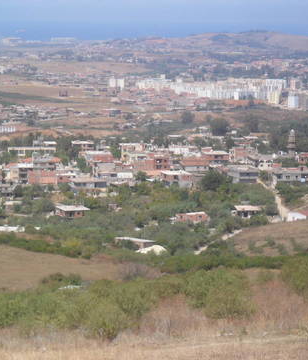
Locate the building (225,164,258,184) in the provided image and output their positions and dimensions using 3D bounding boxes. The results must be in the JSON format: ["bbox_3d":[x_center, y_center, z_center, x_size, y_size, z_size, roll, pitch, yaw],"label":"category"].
[{"bbox_3d":[41.940,-2.512,690.000,11.000,7.600,10.500,-4,8,-30],"label":"building"}]

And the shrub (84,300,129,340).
[{"bbox_3d":[-1.696,5.000,52.000,1.600,1.400,1.500,0,7,0],"label":"shrub"}]

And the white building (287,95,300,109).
[{"bbox_3d":[182.040,-102.438,1900.000,15.000,17.000,14.000,3,7,25],"label":"white building"}]

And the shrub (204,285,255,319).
[{"bbox_3d":[3.215,5.174,62.000,2.100,1.400,1.900,0,7,0],"label":"shrub"}]

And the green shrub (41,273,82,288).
[{"bbox_3d":[-6.988,7.630,110.000,3.200,1.400,2.600,0,7,0],"label":"green shrub"}]

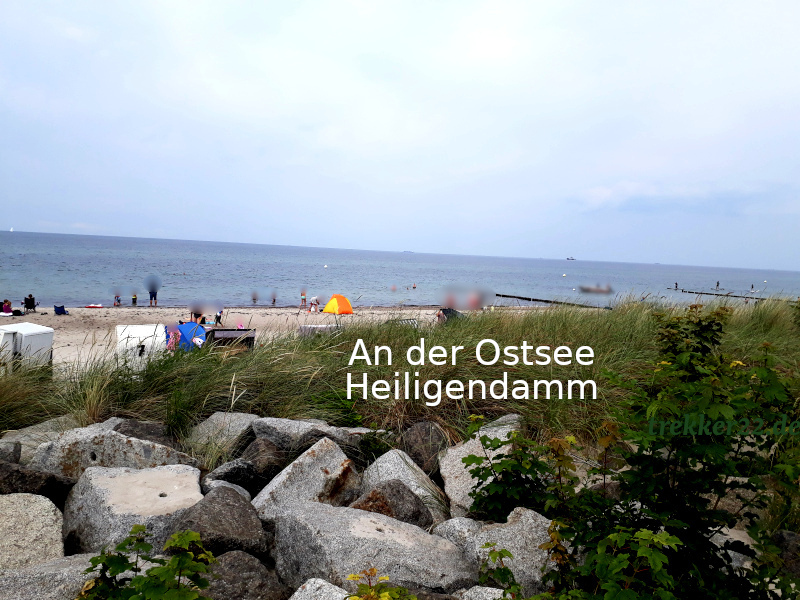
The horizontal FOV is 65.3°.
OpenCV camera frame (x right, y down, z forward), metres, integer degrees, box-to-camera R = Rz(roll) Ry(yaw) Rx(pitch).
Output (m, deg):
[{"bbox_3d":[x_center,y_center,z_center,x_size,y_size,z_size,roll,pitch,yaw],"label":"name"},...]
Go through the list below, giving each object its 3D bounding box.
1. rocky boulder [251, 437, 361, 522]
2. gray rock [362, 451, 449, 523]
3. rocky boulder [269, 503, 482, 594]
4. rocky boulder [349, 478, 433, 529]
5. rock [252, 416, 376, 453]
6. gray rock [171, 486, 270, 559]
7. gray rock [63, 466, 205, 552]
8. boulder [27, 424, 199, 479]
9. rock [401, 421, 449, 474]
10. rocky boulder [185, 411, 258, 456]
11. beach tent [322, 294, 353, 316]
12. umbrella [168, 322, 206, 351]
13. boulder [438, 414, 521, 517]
[{"bbox_3d":[-0.637,1.236,4.250,0.710,0.500,0.480,3,4,0],"label":"rocky boulder"},{"bbox_3d":[0.045,1.558,5.050,0.660,0.550,0.550,3,4,0],"label":"gray rock"},{"bbox_3d":[-0.136,1.434,3.600,1.100,0.420,0.570,3,4,0],"label":"rocky boulder"},{"bbox_3d":[-0.064,1.570,4.700,0.600,0.380,0.500,3,4,0],"label":"rocky boulder"},{"bbox_3d":[-0.834,1.321,5.950,1.080,0.340,0.600,2,4,-5],"label":"rock"},{"bbox_3d":[-1.079,1.343,3.750,0.570,0.390,0.460,3,4,0],"label":"gray rock"},{"bbox_3d":[-1.744,1.396,4.100,0.820,0.460,0.660,1,5,-22],"label":"gray rock"},{"bbox_3d":[-2.189,1.176,4.750,1.240,0.440,0.550,3,4,6],"label":"boulder"},{"bbox_3d":[0.226,1.378,5.750,0.430,0.460,0.400,3,4,0],"label":"rock"},{"bbox_3d":[-1.735,1.325,6.100,0.700,0.360,0.600,2,5,-15],"label":"rocky boulder"},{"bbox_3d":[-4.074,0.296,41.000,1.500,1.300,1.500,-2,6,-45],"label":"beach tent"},{"bbox_3d":[-6.981,1.298,20.500,1.250,1.050,1.100,4,5,17],"label":"umbrella"},{"bbox_3d":[0.614,1.254,4.700,0.640,0.640,0.530,3,4,0],"label":"boulder"}]

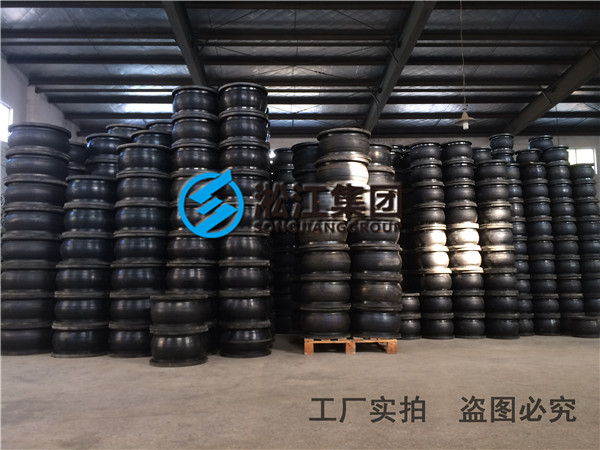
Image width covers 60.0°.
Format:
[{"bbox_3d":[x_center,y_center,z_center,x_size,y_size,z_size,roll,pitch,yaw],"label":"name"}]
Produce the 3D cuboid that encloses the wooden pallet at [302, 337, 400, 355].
[{"bbox_3d":[0.511,1.321,5.912,0.960,0.152,1.060,0,-7,-2],"label":"wooden pallet"}]

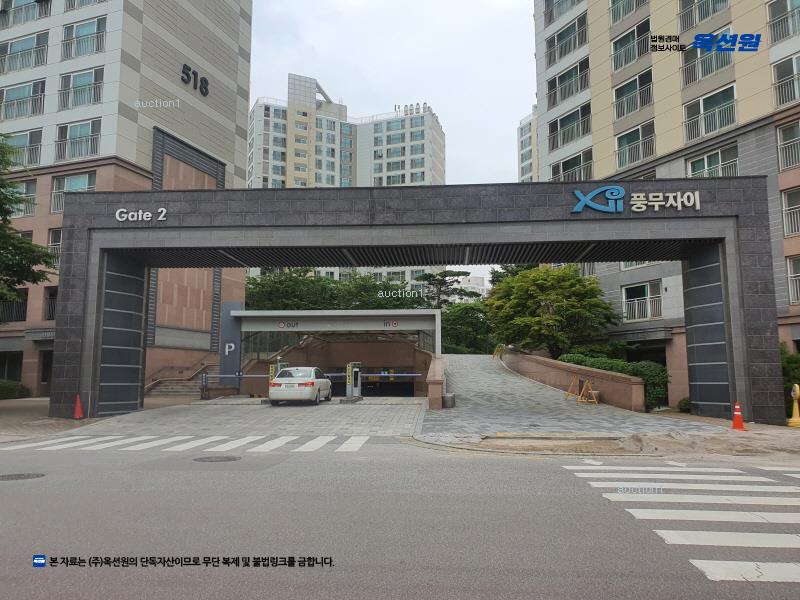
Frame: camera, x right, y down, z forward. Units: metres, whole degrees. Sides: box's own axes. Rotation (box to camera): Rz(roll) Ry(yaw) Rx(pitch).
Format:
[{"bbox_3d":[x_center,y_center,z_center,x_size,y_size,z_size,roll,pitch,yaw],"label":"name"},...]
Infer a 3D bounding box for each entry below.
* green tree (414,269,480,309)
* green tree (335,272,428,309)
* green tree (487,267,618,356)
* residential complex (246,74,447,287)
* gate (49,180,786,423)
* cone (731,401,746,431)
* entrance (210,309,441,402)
[{"bbox_3d":[3.513,0.644,44.280,4.883,6.019,4.600,0,-7,0],"label":"green tree"},{"bbox_3d":[-1.245,0.865,40.218,6.322,5.138,5.500,0,-7,0],"label":"green tree"},{"bbox_3d":[7.625,0.651,30.164,6.745,4.754,6.200,0,-7,0],"label":"green tree"},{"bbox_3d":[-11.292,-13.477,120.703,40.000,56.500,22.000,1,-7,-5],"label":"residential complex"},{"bbox_3d":[0.143,0.225,19.437,21.372,7.111,3.200,-1,-7,4],"label":"gate"},{"bbox_3d":[8.700,2.960,15.449,0.390,0.740,0.390,0,-7,0],"label":"cone"},{"bbox_3d":[-3.155,2.790,29.636,10.430,4.119,4.500,-1,-7,4],"label":"entrance"}]

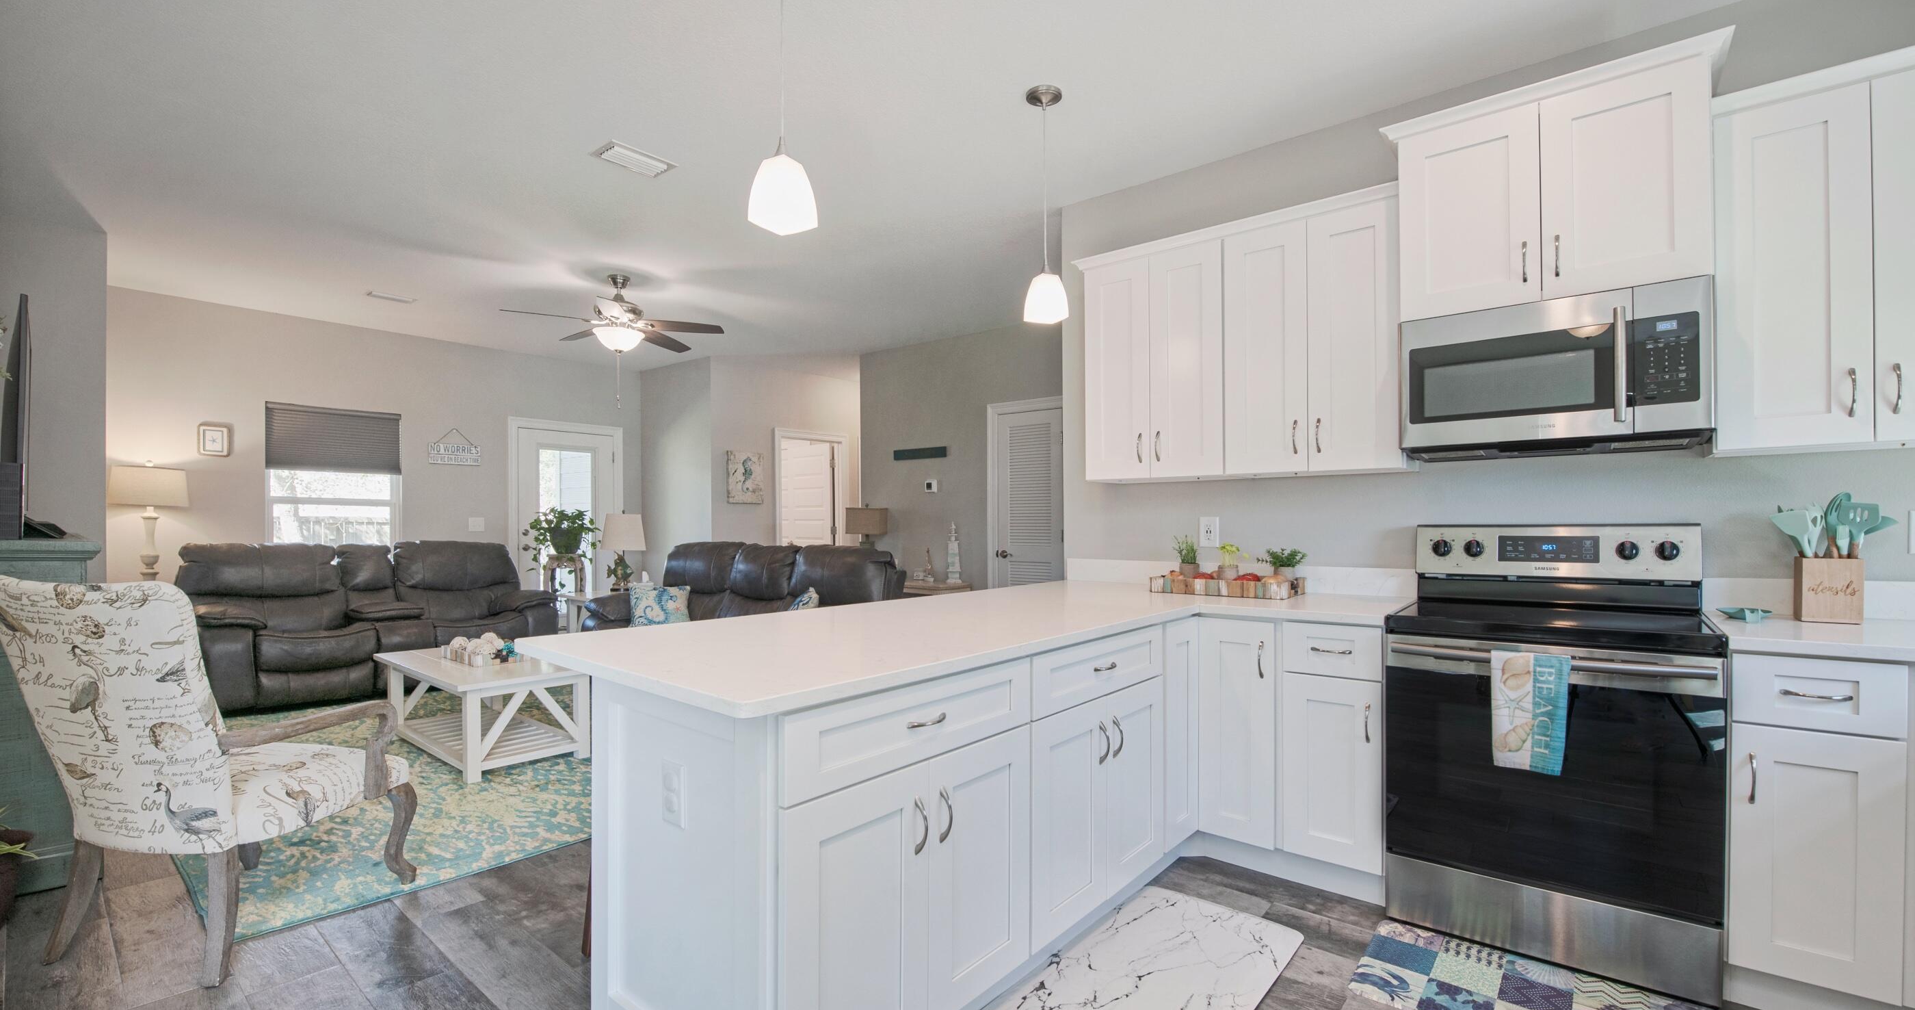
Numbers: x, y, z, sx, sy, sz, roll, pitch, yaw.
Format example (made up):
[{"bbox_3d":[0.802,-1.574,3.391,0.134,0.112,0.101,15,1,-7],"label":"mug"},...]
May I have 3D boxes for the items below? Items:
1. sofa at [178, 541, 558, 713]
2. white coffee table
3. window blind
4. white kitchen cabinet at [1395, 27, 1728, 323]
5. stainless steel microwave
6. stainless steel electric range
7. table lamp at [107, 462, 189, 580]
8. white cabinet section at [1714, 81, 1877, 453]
[{"bbox_3d":[-4.247,0.827,5.513,0.970,1.030,2.070,-1,-1,41],"label":"sofa"},{"bbox_3d":[-2.536,1.070,4.018,1.300,0.460,0.670,-1,-2,39],"label":"white coffee table"},{"bbox_3d":[-4.813,-0.499,5.778,0.060,0.490,0.810,-1,-1,41],"label":"window blind"},{"bbox_3d":[1.896,-0.950,2.418,0.830,0.645,0.420,-1,-1,41],"label":"white kitchen cabinet"},{"bbox_3d":[1.858,-0.399,2.359,0.760,0.425,0.390,-1,-2,41],"label":"stainless steel microwave"},{"bbox_3d":[1.776,0.662,2.253,0.760,1.190,0.660,-1,-2,41],"label":"stainless steel electric range"},{"bbox_3d":[-5.229,0.122,4.821,0.390,0.820,0.390,-1,-2,41],"label":"table lamp"},{"bbox_3d":[2.266,-0.596,2.061,0.290,0.913,0.322,-1,-2,40],"label":"white cabinet section"}]

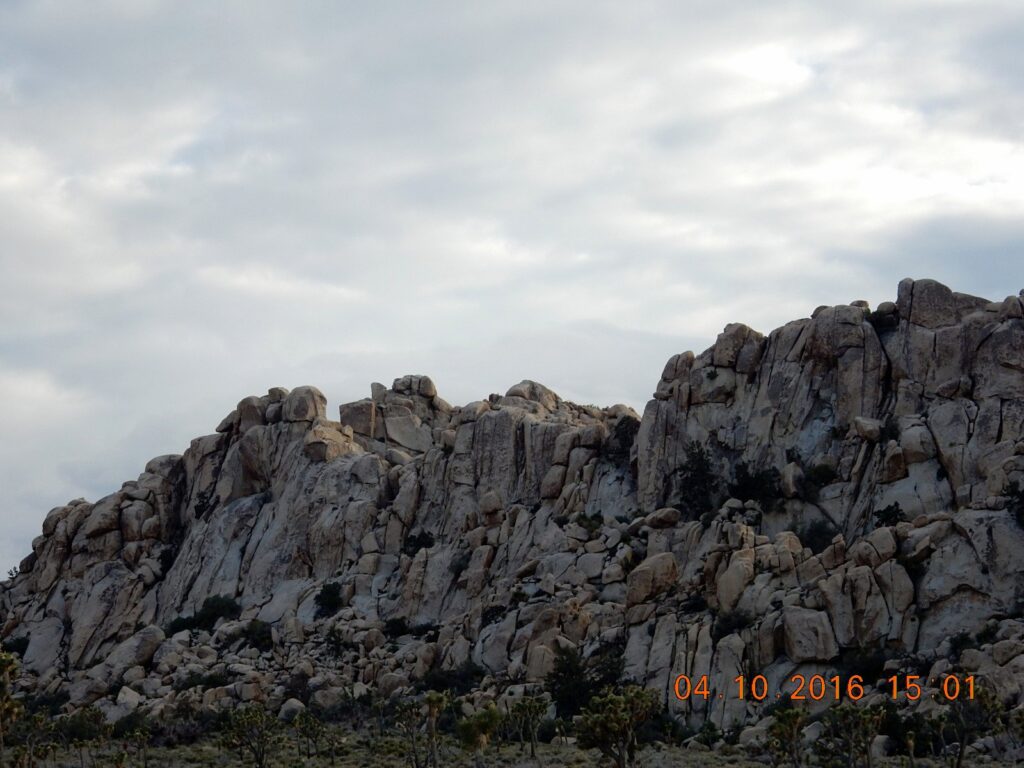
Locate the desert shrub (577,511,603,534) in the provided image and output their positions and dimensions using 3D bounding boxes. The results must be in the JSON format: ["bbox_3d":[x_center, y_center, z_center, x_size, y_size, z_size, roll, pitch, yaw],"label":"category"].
[{"bbox_3d":[6.860,12.260,220.000,2.260,2.080,2.140,0,-8,0],"label":"desert shrub"}]

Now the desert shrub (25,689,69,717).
[{"bbox_3d":[-32.780,22.430,175.000,3.040,1.930,2.670,0,-8,0],"label":"desert shrub"}]

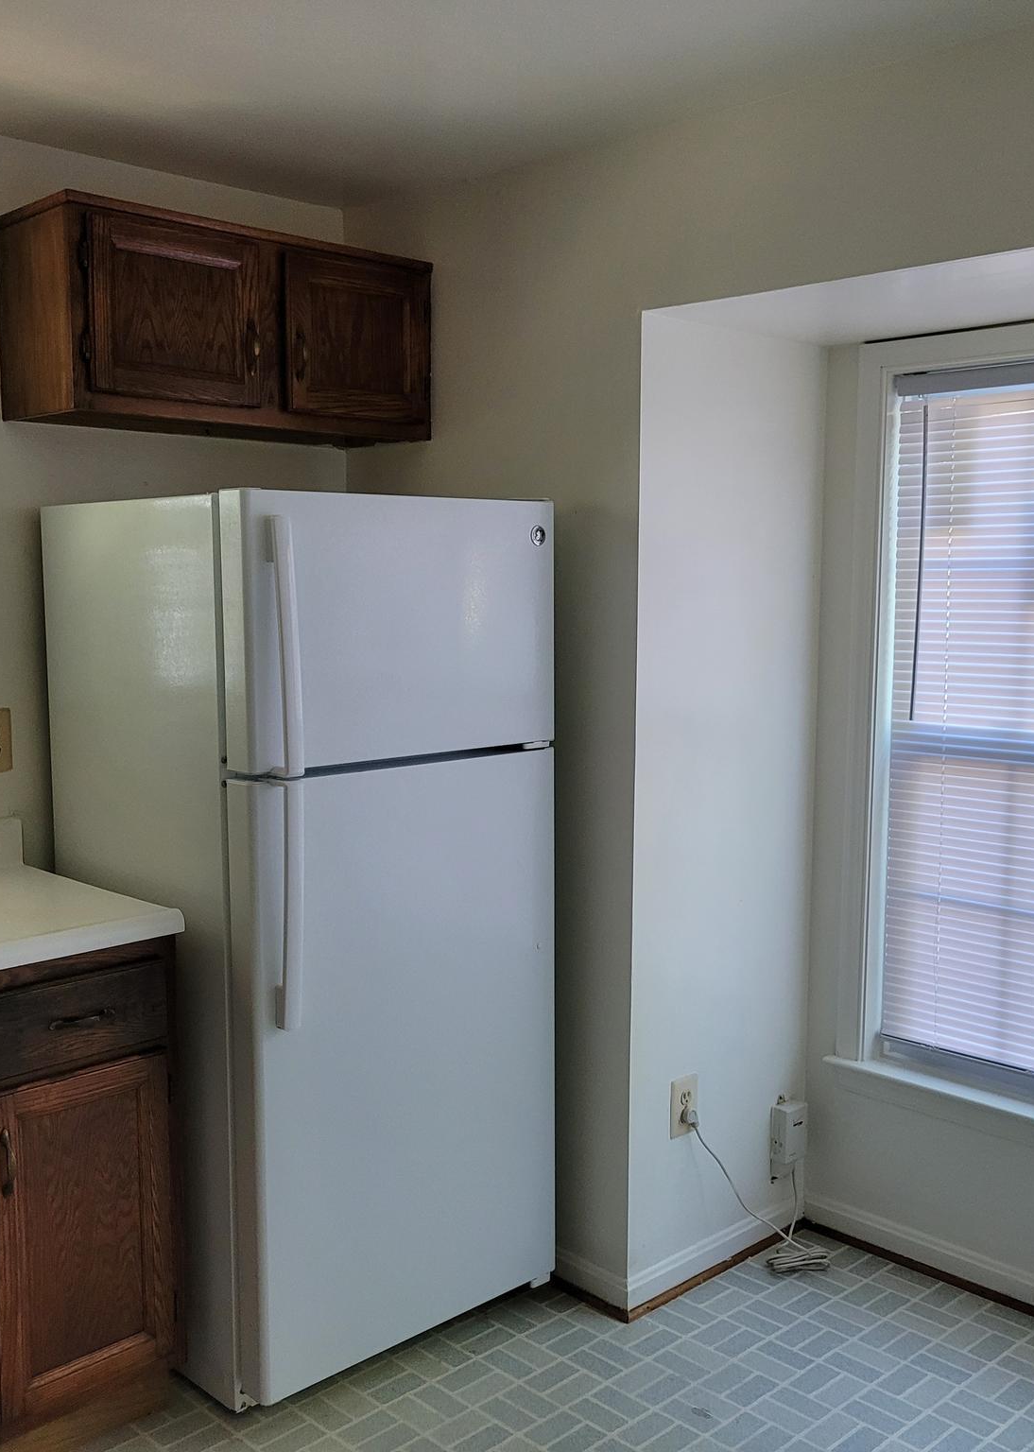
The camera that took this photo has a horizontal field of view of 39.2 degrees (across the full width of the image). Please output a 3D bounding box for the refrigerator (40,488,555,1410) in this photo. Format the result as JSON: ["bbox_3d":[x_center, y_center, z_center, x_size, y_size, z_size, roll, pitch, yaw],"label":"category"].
[{"bbox_3d":[-0.421,0.381,3.005,0.746,1.672,0.750,-6,9,-44],"label":"refrigerator"}]

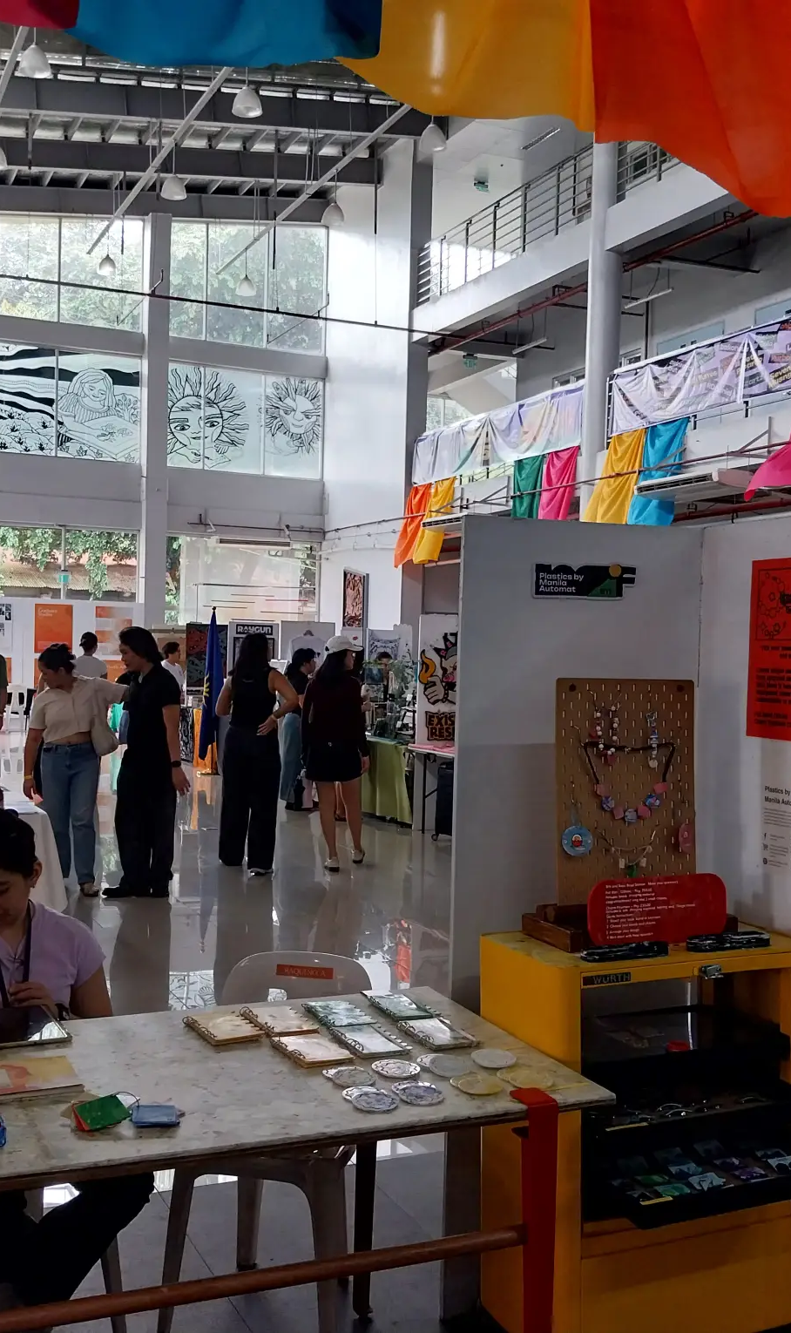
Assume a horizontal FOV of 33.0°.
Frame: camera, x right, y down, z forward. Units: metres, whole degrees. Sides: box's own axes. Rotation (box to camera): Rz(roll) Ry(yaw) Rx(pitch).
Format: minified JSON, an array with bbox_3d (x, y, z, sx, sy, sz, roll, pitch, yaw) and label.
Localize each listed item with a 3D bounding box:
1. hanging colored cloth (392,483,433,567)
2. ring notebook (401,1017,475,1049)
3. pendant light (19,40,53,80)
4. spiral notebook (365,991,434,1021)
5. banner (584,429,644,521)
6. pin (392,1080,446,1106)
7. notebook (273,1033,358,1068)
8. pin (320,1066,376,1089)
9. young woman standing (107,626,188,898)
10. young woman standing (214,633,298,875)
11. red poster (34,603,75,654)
[{"bbox_3d":[0.326,-2.646,25.063,0.350,1.570,1.050,1,1,-24],"label":"hanging colored cloth"},{"bbox_3d":[0.090,0.781,2.843,0.105,0.018,0.168,1,1,-24],"label":"ring notebook"},{"bbox_3d":[-4.535,-7.663,16.800,0.420,0.440,0.420,1,1,-24],"label":"pendant light"},{"bbox_3d":[0.002,0.793,3.110,0.110,0.014,0.200,1,1,-24],"label":"spiral notebook"},{"bbox_3d":[3.123,-2.560,19.370,0.280,1.550,1.200,1,1,-24],"label":"banner"},{"bbox_3d":[0.043,0.790,2.474,0.100,0.010,0.100,2,1,0],"label":"pin"},{"bbox_3d":[-0.165,0.776,2.700,0.108,0.018,0.168,1,1,-24],"label":"notebook"},{"bbox_3d":[-0.090,0.785,2.557,0.100,0.010,0.100,2,1,0],"label":"pin"},{"bbox_3d":[-1.578,0.597,8.450,0.380,1.690,0.480,1,1,-35],"label":"young woman standing"},{"bbox_3d":[-0.998,0.600,9.550,0.540,1.680,0.360,2,1,7],"label":"young woman standing"},{"bbox_3d":[-6.801,-0.747,26.600,0.750,0.970,0.030,1,1,-24],"label":"red poster"}]

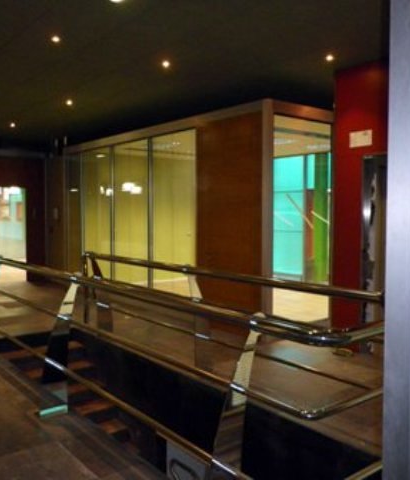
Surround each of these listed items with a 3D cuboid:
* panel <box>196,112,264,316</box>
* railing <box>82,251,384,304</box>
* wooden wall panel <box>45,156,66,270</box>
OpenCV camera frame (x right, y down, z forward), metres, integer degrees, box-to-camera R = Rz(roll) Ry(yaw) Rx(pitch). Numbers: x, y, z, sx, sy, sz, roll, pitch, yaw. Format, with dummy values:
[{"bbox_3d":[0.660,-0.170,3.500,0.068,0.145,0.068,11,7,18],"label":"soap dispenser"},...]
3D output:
[{"bbox_3d":[0.301,-0.215,6.868,0.089,2.659,1.320,-2,4,-38],"label":"panel"},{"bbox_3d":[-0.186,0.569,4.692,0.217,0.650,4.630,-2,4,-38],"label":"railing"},{"bbox_3d":[-3.390,-0.480,11.843,0.512,2.719,0.089,-2,4,-38],"label":"wooden wall panel"}]

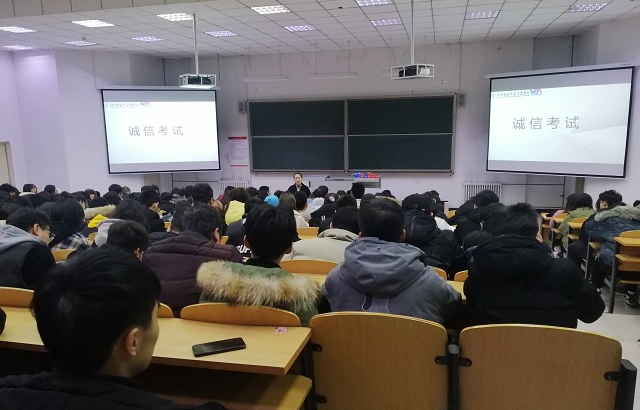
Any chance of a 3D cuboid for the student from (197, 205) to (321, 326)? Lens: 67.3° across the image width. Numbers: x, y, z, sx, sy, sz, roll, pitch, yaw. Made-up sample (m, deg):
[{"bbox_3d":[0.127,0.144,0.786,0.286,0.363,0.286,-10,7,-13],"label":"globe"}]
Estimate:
[{"bbox_3d":[-0.179,0.558,2.164,0.530,1.170,0.660,1,10,14],"label":"student"}]

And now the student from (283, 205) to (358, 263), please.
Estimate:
[{"bbox_3d":[0.119,0.583,3.075,0.500,1.220,0.740,1,10,14],"label":"student"}]

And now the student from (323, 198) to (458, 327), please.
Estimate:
[{"bbox_3d":[0.316,0.559,2.068,0.510,1.230,0.740,1,10,14],"label":"student"}]

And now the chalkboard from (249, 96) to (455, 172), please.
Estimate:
[{"bbox_3d":[0.762,-1.902,13.229,5.750,2.060,0.120,1,10,14],"label":"chalkboard"}]

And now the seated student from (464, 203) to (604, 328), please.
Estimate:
[{"bbox_3d":[0.785,0.578,1.930,0.500,1.230,0.740,1,10,14],"label":"seated student"}]

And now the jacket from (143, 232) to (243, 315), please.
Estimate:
[{"bbox_3d":[-0.620,0.414,2.263,0.540,0.600,0.520,1,10,14],"label":"jacket"}]

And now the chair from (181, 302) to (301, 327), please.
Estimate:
[{"bbox_3d":[-0.249,0.744,2.066,0.500,0.840,0.520,1,10,14],"label":"chair"}]

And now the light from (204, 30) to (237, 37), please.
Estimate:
[{"bbox_3d":[-2.137,-3.738,10.457,0.600,0.080,0.600,1,10,14],"label":"light"}]

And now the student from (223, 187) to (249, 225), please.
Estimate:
[{"bbox_3d":[-0.898,0.392,5.426,0.480,1.220,0.720,1,10,14],"label":"student"}]

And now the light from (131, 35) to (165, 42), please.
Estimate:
[{"bbox_3d":[-3.868,-3.794,10.846,0.600,0.080,0.600,1,10,14],"label":"light"}]

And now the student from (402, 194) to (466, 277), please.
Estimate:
[{"bbox_3d":[0.606,0.517,2.892,0.510,1.215,0.650,1,10,14],"label":"student"}]

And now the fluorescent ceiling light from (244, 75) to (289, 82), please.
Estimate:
[{"bbox_3d":[-1.385,-3.243,12.360,1.240,0.130,0.140,1,10,14],"label":"fluorescent ceiling light"}]

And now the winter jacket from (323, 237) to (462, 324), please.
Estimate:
[{"bbox_3d":[0.287,0.416,1.936,0.520,0.645,0.500,1,10,14],"label":"winter jacket"}]

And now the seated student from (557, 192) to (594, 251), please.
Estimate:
[{"bbox_3d":[3.638,0.384,6.831,0.500,1.160,0.650,1,10,14],"label":"seated student"}]

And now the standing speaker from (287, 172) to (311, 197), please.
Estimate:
[{"bbox_3d":[-0.433,0.145,9.975,0.480,1.630,0.320,1,10,14],"label":"standing speaker"}]

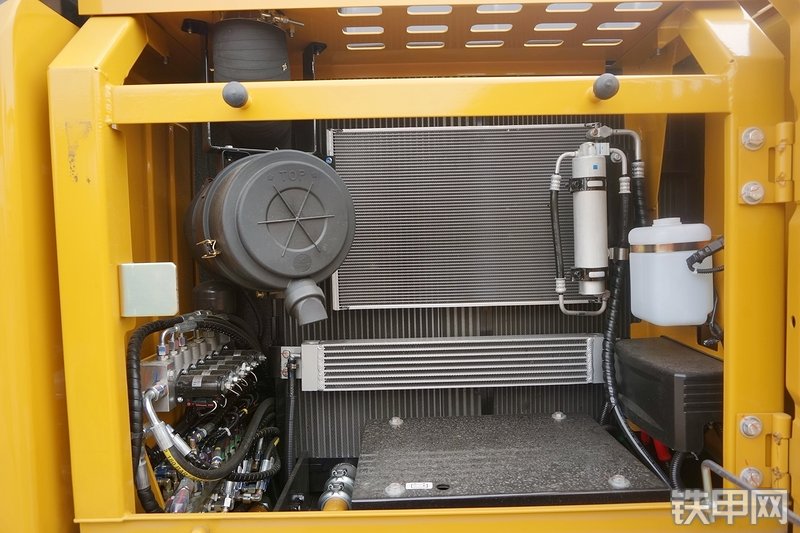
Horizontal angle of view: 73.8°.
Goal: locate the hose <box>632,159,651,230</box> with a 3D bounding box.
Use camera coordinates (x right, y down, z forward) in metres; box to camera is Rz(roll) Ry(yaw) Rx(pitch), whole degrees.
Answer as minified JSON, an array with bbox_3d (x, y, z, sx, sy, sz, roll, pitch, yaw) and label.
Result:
[{"bbox_3d":[0.478,-0.134,1.055,0.034,0.120,0.030,-1,2,0],"label":"hose"}]

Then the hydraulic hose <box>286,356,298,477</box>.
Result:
[{"bbox_3d":[-0.207,0.288,1.020,0.020,0.235,0.022,-1,2,0],"label":"hydraulic hose"}]

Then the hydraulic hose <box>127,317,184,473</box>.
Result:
[{"bbox_3d":[-0.402,0.208,0.870,0.098,0.260,0.100,-1,2,0],"label":"hydraulic hose"}]

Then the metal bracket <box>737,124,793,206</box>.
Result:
[{"bbox_3d":[0.500,-0.141,0.727,0.070,0.108,0.028,-1,2,0],"label":"metal bracket"}]

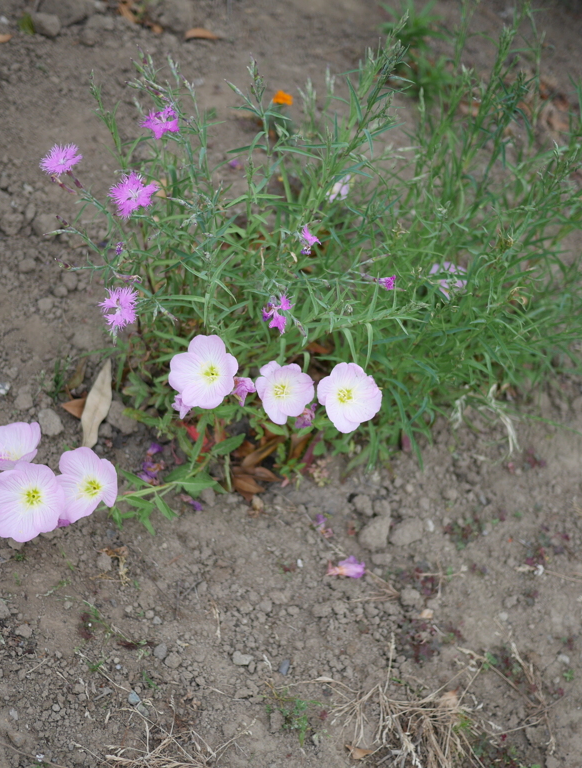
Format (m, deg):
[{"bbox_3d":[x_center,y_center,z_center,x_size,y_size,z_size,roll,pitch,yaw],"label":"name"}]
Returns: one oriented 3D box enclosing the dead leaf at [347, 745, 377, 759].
[{"bbox_3d":[0.048,0.249,0.805,0.018,0.006,0.011,10,51,9],"label":"dead leaf"}]

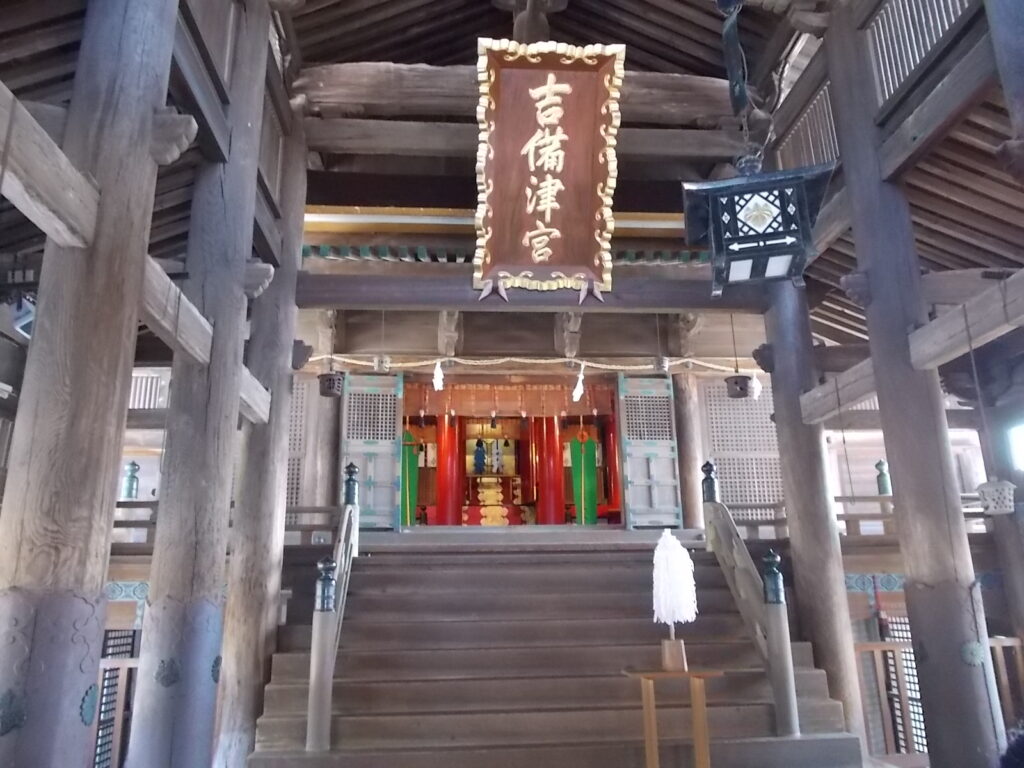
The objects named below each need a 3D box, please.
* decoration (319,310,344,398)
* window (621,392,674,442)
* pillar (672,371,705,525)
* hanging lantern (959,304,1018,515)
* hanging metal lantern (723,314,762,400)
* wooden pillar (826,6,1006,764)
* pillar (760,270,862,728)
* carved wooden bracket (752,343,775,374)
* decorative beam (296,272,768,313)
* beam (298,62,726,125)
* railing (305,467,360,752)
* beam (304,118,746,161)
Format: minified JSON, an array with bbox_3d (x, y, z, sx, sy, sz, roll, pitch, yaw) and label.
[{"bbox_3d":[-1.834,-0.288,7.831,0.250,0.900,0.250,0,-15,-5],"label":"decoration"},{"bbox_3d":[1.954,0.466,10.943,0.671,0.692,0.060,0,-15,-5],"label":"window"},{"bbox_3d":[2.664,0.922,11.363,0.430,2.450,0.430,0,-15,-5],"label":"pillar"},{"bbox_3d":[2.864,0.131,4.701,0.205,1.291,0.205,0,-16,-4],"label":"hanging lantern"},{"bbox_3d":[2.346,-0.291,8.025,0.310,0.915,0.280,0,-15,-5],"label":"hanging metal lantern"},{"bbox_3d":[3.111,-0.253,6.116,0.470,6.565,0.470,0,-15,-5],"label":"wooden pillar"},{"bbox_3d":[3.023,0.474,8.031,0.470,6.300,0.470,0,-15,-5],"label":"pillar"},{"bbox_3d":[2.692,-0.275,8.188,0.240,0.310,0.200,0,-15,-5],"label":"carved wooden bracket"},{"bbox_3d":[0.266,-0.965,8.193,5.050,0.340,0.200,0,-15,-5],"label":"decorative beam"},{"bbox_3d":[0.242,-3.328,8.839,5.400,0.500,0.460,0,-15,-5],"label":"beam"},{"bbox_3d":[-1.575,1.847,7.003,0.220,2.509,1.547,0,-15,-5],"label":"railing"},{"bbox_3d":[0.223,-2.749,8.679,5.050,0.310,0.200,0,-15,-5],"label":"beam"}]

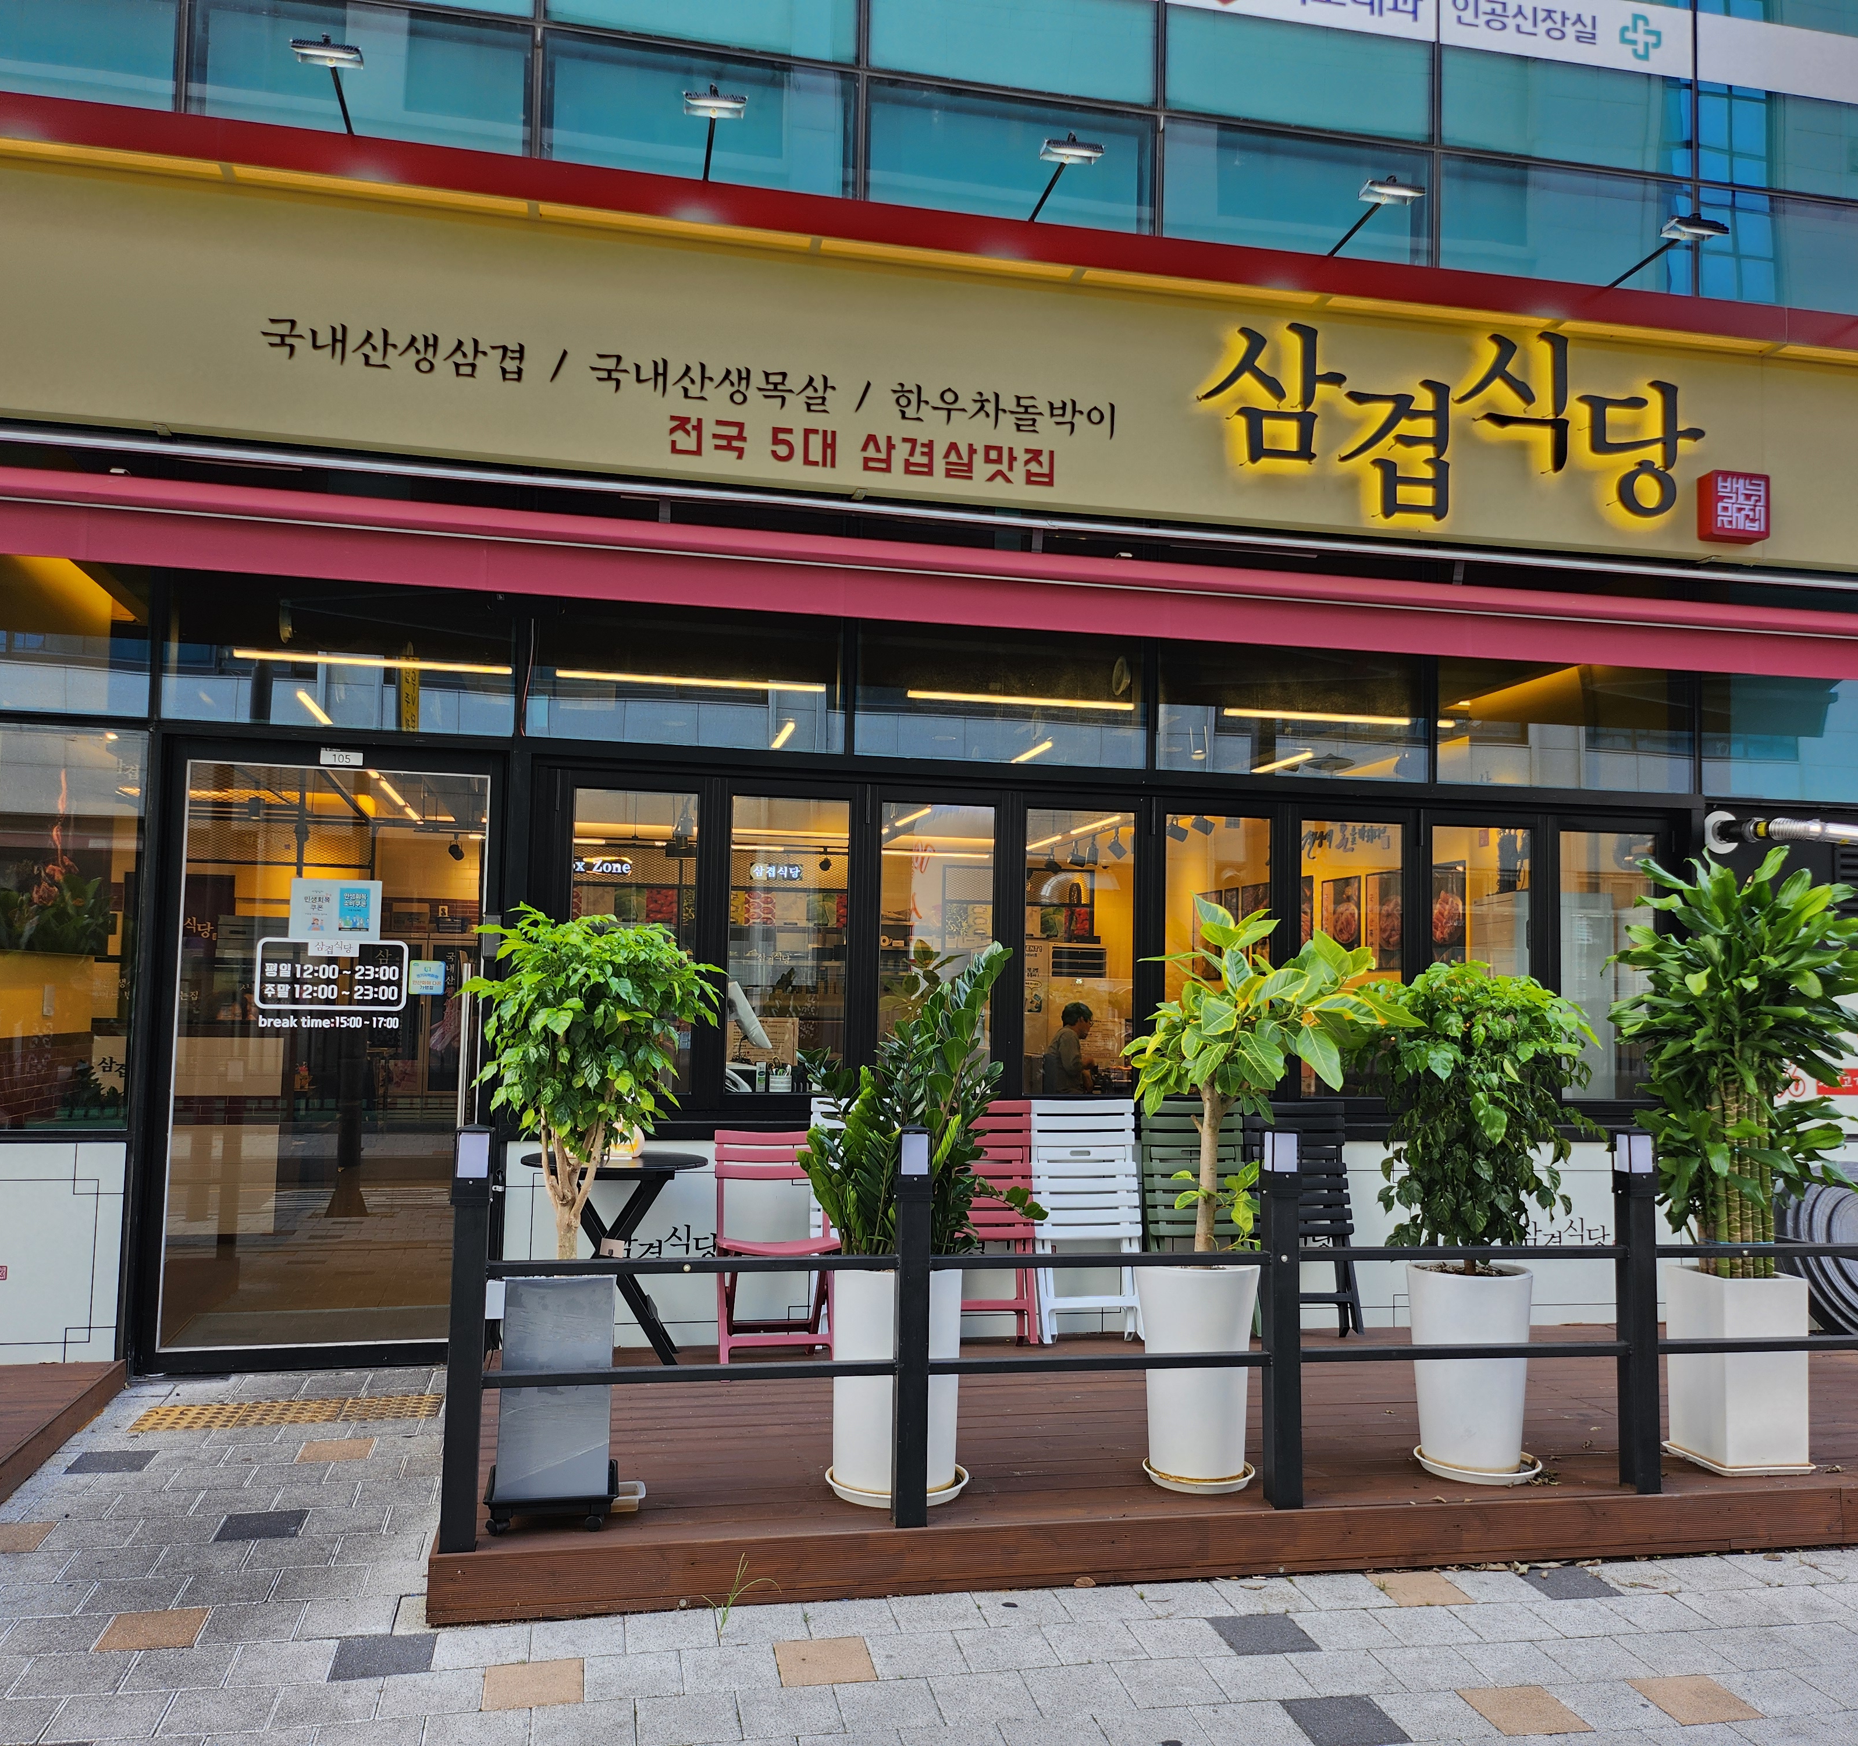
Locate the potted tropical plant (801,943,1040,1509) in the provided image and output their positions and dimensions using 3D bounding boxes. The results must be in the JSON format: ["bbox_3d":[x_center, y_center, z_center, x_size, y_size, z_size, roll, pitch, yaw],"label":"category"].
[{"bbox_3d":[-0.032,0.955,4.557,0.670,1.500,0.580,2,-4,-11],"label":"potted tropical plant"}]

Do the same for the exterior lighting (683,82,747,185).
[{"bbox_3d":[-0.706,-2.382,5.258,0.223,0.109,0.564,2,-4,-11],"label":"exterior lighting"}]

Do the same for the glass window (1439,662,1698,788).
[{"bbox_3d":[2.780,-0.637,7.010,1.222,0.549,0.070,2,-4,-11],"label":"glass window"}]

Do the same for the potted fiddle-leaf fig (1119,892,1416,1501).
[{"bbox_3d":[0.928,0.847,4.388,0.833,1.549,0.733,2,-4,-11],"label":"potted fiddle-leaf fig"}]

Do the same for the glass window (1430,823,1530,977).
[{"bbox_3d":[2.359,0.382,6.861,0.464,1.154,0.070,2,-4,-11],"label":"glass window"}]

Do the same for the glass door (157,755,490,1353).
[{"bbox_3d":[-2.201,0.660,5.910,1.078,2.127,0.070,2,-4,-11],"label":"glass door"}]

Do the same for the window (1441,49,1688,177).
[{"bbox_3d":[2.629,-3.124,6.626,1.139,0.426,0.059,2,-4,-11],"label":"window"}]

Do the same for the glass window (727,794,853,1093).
[{"bbox_3d":[-0.505,0.260,5.801,0.431,1.069,0.059,2,-4,-11],"label":"glass window"}]

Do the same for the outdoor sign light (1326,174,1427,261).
[{"bbox_3d":[1.533,-2.306,5.706,0.228,0.109,0.564,2,-4,-11],"label":"outdoor sign light"}]

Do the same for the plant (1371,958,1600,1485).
[{"bbox_3d":[1.553,0.940,4.524,0.703,1.406,0.663,2,-4,-11],"label":"plant"}]

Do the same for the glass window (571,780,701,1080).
[{"bbox_3d":[-1.131,0.259,6.154,0.475,1.146,0.070,2,-4,-11],"label":"glass window"}]

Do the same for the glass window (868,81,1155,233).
[{"bbox_3d":[0.344,-2.907,6.589,1.202,0.497,0.070,2,-4,-11],"label":"glass window"}]

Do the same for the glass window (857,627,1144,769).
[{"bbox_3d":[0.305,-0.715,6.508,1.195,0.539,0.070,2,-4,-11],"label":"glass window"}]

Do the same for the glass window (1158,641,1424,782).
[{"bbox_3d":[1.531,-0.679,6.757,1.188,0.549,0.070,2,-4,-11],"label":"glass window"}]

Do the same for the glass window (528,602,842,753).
[{"bbox_3d":[-0.860,-0.735,5.786,1.148,0.562,0.059,2,-4,-11],"label":"glass window"}]

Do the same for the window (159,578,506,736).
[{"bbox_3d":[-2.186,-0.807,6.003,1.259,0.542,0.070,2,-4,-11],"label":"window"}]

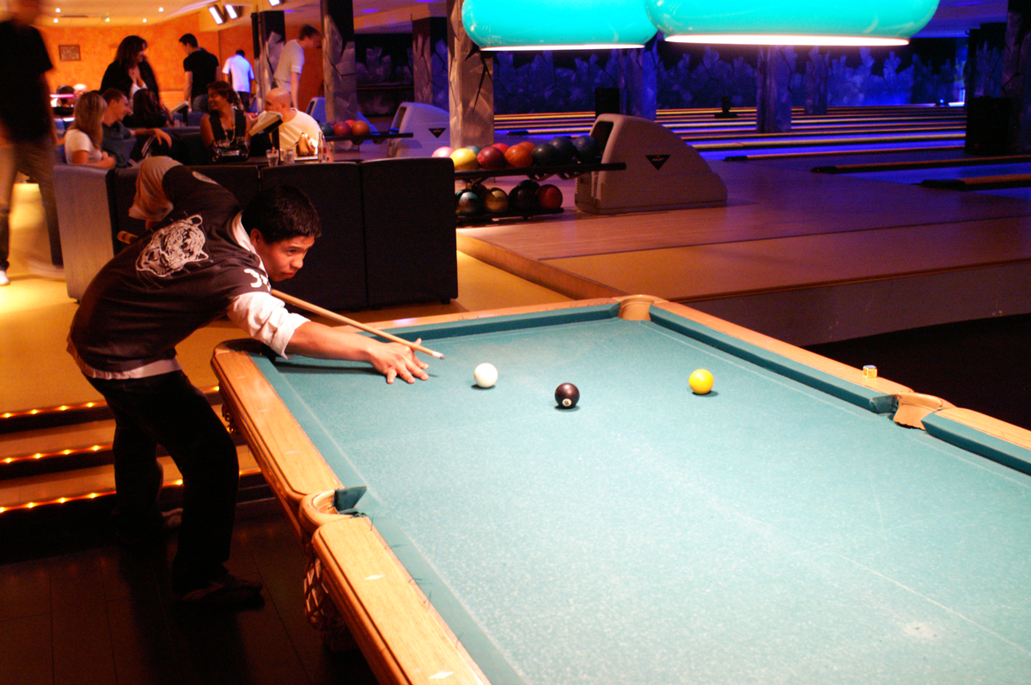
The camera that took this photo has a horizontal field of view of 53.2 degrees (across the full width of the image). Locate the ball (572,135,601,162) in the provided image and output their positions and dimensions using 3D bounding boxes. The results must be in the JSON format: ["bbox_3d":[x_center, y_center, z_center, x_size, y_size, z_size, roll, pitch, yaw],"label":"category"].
[{"bbox_3d":[0.557,-1.531,8.170,0.216,0.216,0.216,-1,15,0],"label":"ball"}]

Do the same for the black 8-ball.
[{"bbox_3d":[0.118,0.121,2.357,0.057,0.057,0.057,-1,15,0],"label":"black 8-ball"}]

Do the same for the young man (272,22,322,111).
[{"bbox_3d":[-2.718,-3.052,12.800,0.620,1.730,0.500,-4,15,-12],"label":"young man"}]

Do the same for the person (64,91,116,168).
[{"bbox_3d":[-2.843,-1.249,7.528,0.750,1.140,0.500,-7,16,-23],"label":"person"}]

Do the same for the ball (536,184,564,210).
[{"bbox_3d":[0.266,-1.133,8.130,0.216,0.216,0.216,0,15,0],"label":"ball"}]

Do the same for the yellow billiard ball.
[{"bbox_3d":[0.440,0.092,2.437,0.057,0.057,0.057,-1,15,0],"label":"yellow billiard ball"}]

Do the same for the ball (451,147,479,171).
[{"bbox_3d":[-0.386,-1.327,7.630,0.216,0.216,0.216,-1,15,0],"label":"ball"}]

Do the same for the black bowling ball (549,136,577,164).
[{"bbox_3d":[0.364,-1.503,8.100,0.216,0.216,0.216,-1,15,0],"label":"black bowling ball"}]

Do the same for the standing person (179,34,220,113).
[{"bbox_3d":[-3.894,-2.909,12.700,0.520,1.750,0.380,-6,16,-21],"label":"standing person"}]

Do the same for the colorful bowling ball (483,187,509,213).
[{"bbox_3d":[-0.151,-1.092,7.950,0.216,0.216,0.216,-1,15,0],"label":"colorful bowling ball"}]

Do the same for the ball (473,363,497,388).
[{"bbox_3d":[-0.072,0.079,2.487,0.057,0.057,0.057,-1,15,0],"label":"ball"}]

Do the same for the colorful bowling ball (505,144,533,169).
[{"bbox_3d":[0.028,-1.403,7.860,0.216,0.216,0.216,0,15,0],"label":"colorful bowling ball"}]

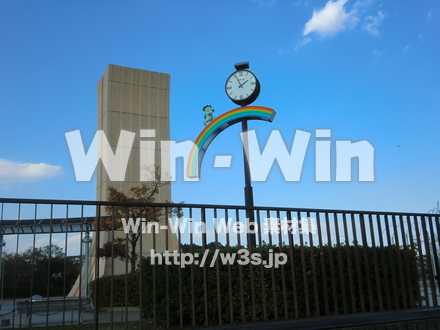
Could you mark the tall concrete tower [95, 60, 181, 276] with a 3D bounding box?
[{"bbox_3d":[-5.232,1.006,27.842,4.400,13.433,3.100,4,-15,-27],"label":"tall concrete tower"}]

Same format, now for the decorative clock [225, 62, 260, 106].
[{"bbox_3d":[0.528,-1.850,10.443,0.750,0.960,0.300,-7,-14,18],"label":"decorative clock"}]

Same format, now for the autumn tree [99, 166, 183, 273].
[{"bbox_3d":[-2.710,2.334,15.418,2.750,4.630,2.500,-3,-14,0],"label":"autumn tree"}]

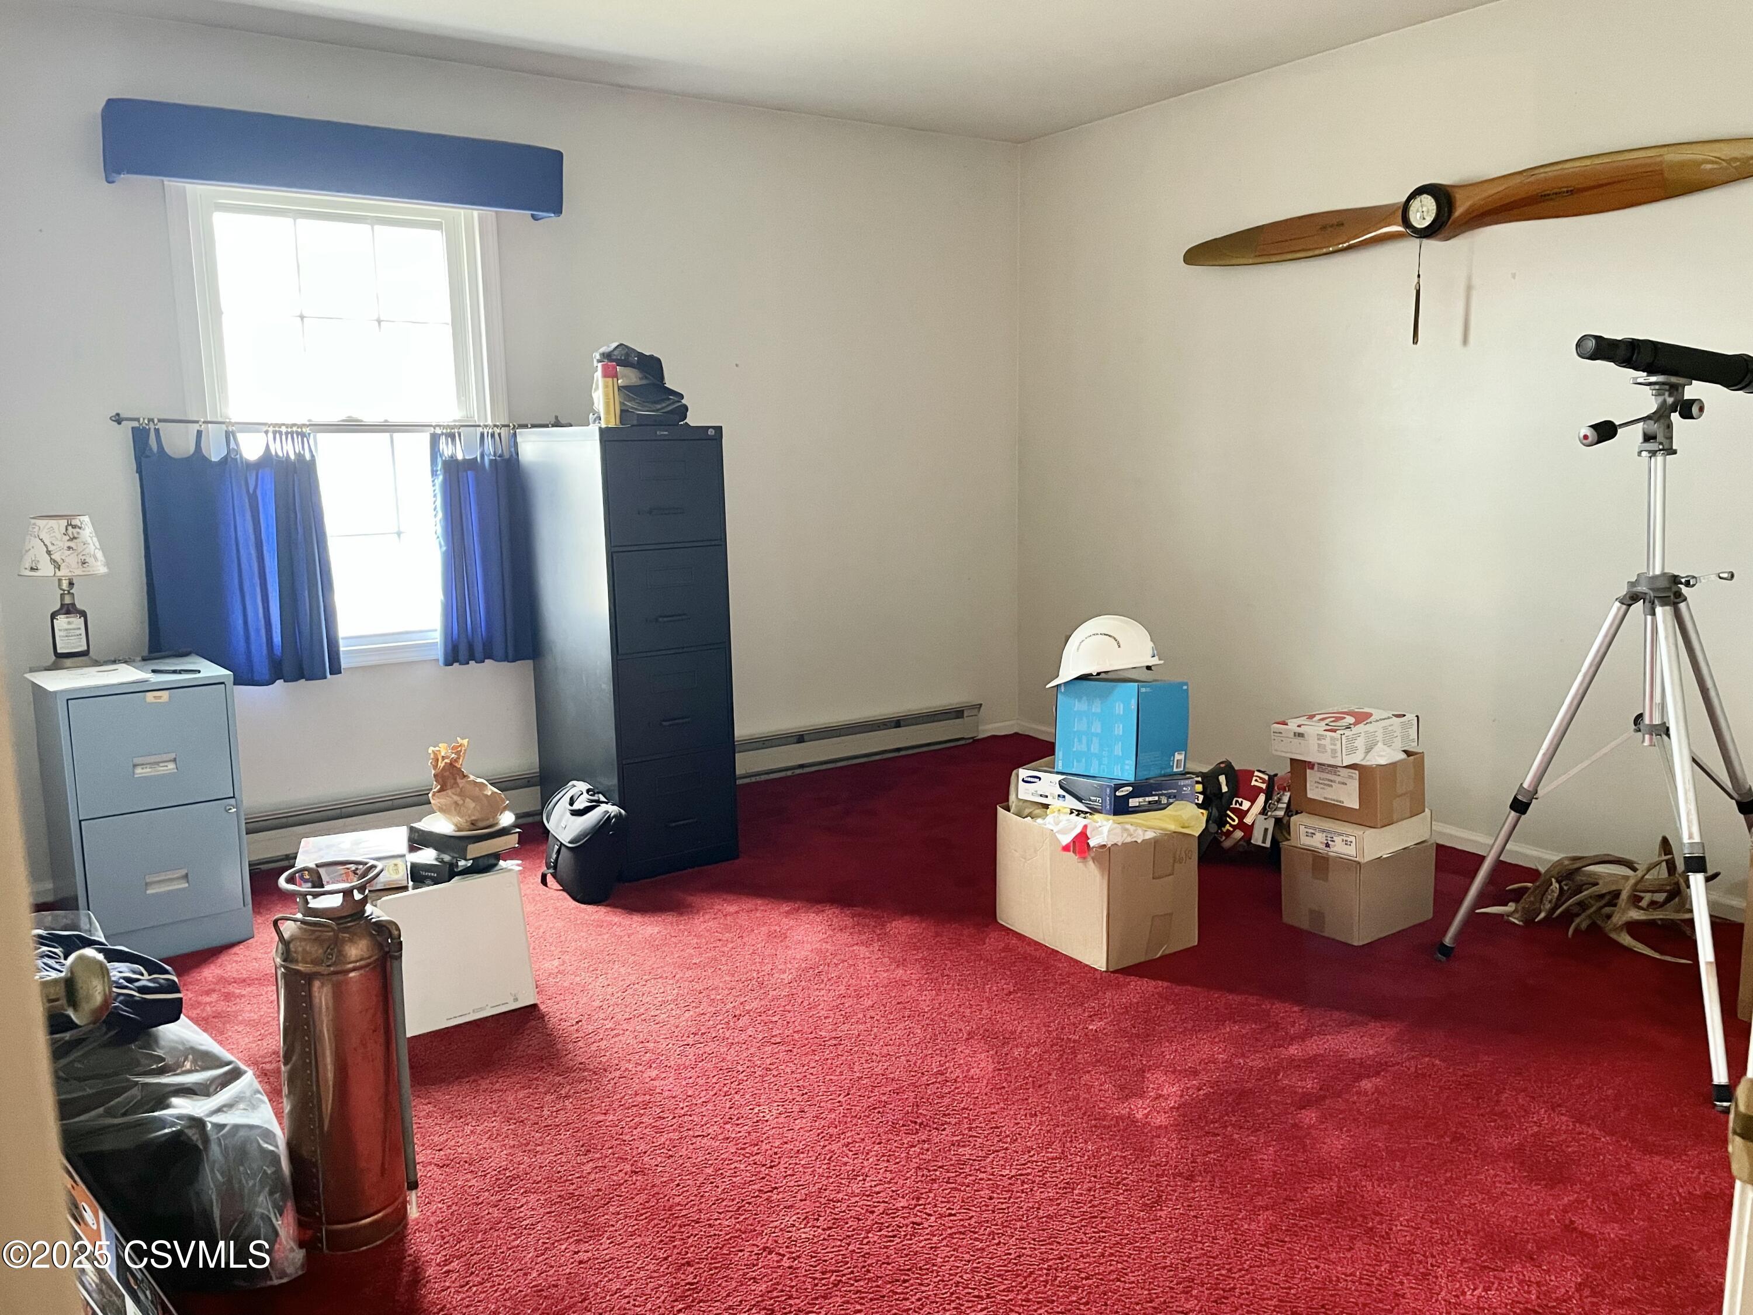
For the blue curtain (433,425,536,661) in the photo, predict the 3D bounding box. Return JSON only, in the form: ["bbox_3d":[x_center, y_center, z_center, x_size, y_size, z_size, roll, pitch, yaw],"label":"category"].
[{"bbox_3d":[-1.254,-0.350,4.283,0.371,0.766,0.090,-7,11,-33],"label":"blue curtain"}]

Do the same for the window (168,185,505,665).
[{"bbox_3d":[-1.608,-0.706,4.089,0.945,1.481,0.100,-7,11,-33],"label":"window"}]

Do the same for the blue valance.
[{"bbox_3d":[-1.561,-1.452,3.897,1.244,0.194,0.172,-7,11,-33],"label":"blue valance"}]

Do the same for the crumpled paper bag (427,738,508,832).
[{"bbox_3d":[-0.957,0.298,3.090,0.175,0.192,0.150,-4,10,-18],"label":"crumpled paper bag"}]

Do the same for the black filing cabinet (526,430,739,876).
[{"bbox_3d":[-0.780,-0.048,4.135,0.382,1.319,0.658,-7,11,-33],"label":"black filing cabinet"}]

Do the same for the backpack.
[{"bbox_3d":[-0.834,0.526,3.772,0.190,0.305,0.185,6,12,38],"label":"backpack"}]

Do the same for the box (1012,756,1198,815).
[{"bbox_3d":[0.595,0.333,3.407,0.307,0.076,0.328,-3,4,-37],"label":"box"}]

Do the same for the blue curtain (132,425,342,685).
[{"bbox_3d":[-1.876,-0.296,3.883,0.515,0.755,0.090,-7,11,-33],"label":"blue curtain"}]

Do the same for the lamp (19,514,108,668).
[{"bbox_3d":[-2.169,-0.173,3.505,0.243,0.402,0.243,-7,11,-33],"label":"lamp"}]

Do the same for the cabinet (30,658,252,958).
[{"bbox_3d":[-1.931,0.386,3.474,0.387,0.708,0.436,-8,12,-38],"label":"cabinet"}]

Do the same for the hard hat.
[{"bbox_3d":[0.583,-0.011,3.355,0.292,0.153,0.225,-6,7,21],"label":"hard hat"}]

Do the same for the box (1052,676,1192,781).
[{"bbox_3d":[0.632,0.179,3.380,0.239,0.232,0.239,2,2,43],"label":"box"}]

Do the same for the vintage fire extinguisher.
[{"bbox_3d":[-0.860,0.639,2.149,0.209,0.602,0.179,-9,13,-43],"label":"vintage fire extinguisher"}]

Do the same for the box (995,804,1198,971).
[{"bbox_3d":[0.564,0.564,3.400,0.296,0.306,0.436,-6,11,-31],"label":"box"}]

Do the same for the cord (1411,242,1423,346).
[{"bbox_3d":[1.589,-1.069,3.859,0.020,0.308,0.022,-7,11,-33],"label":"cord"}]

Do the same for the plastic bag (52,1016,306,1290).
[{"bbox_3d":[-1.174,0.778,2.128,0.390,0.340,0.420,-4,10,-18],"label":"plastic bag"}]

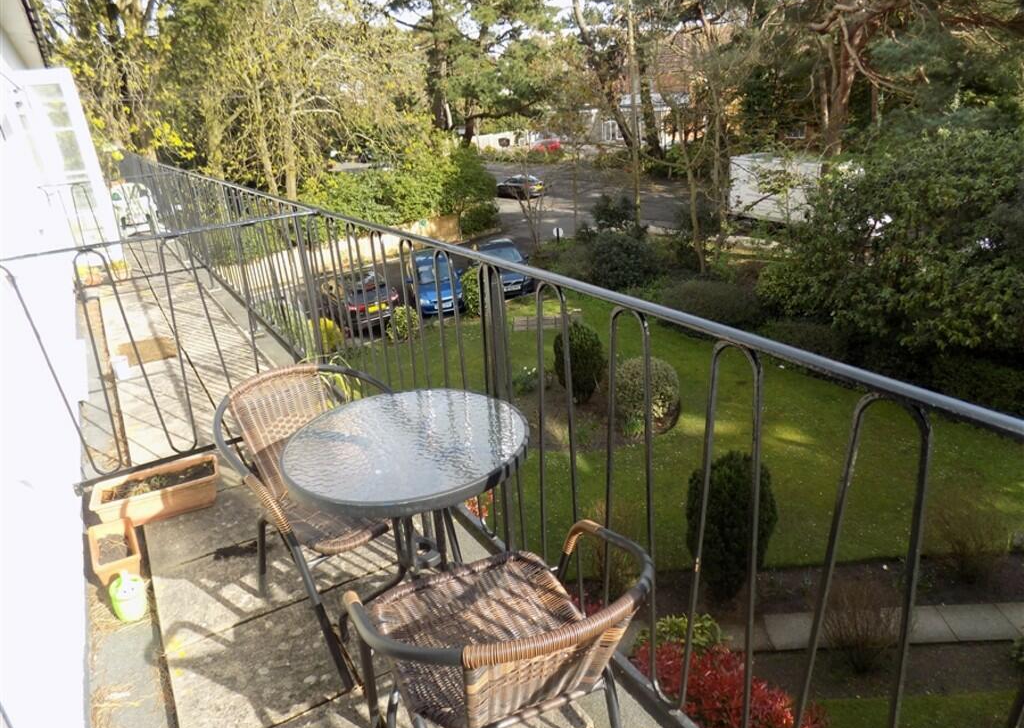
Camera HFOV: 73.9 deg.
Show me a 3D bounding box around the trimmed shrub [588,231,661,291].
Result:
[{"bbox_3d":[3.813,-3.596,23.145,2.350,1.900,2.350,0,21,9],"label":"trimmed shrub"}]

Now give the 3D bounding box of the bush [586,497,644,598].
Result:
[{"bbox_3d":[1.315,2.389,8.580,0.780,1.320,0.780,-1,21,8],"label":"bush"}]

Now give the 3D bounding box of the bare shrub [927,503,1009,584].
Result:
[{"bbox_3d":[5.621,2.262,8.455,0.880,1.080,0.880,11,26,35],"label":"bare shrub"}]

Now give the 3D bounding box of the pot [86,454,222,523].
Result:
[{"bbox_3d":[-1.438,0.545,2.792,0.455,0.145,0.220,-13,22,-22],"label":"pot"}]

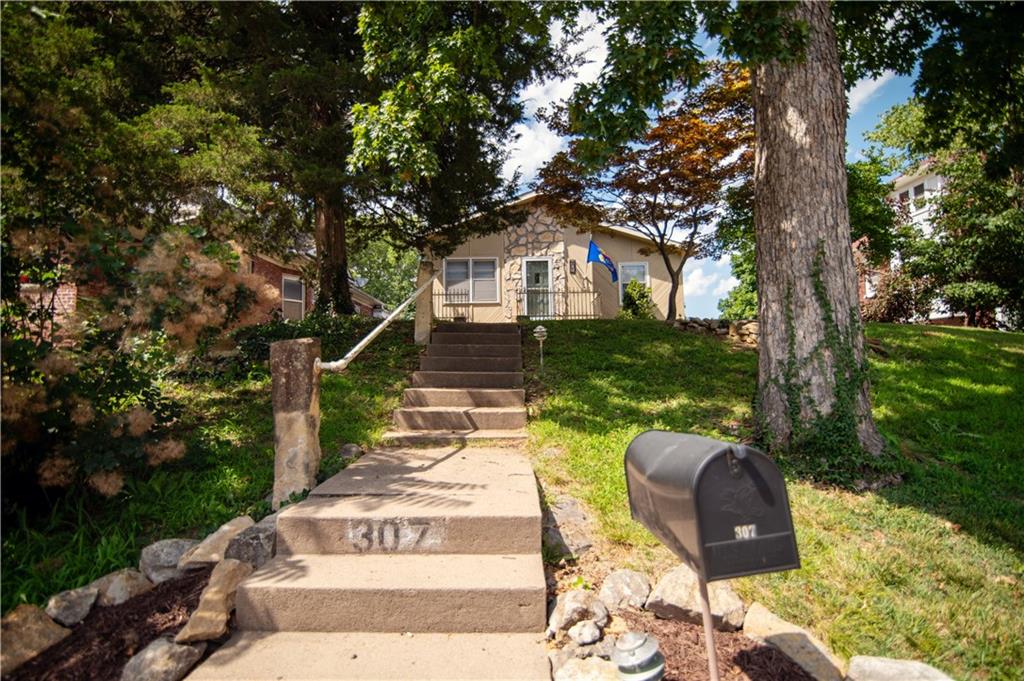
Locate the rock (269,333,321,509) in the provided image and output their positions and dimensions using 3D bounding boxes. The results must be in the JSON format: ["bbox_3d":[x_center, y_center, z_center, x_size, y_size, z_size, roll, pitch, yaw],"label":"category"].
[{"bbox_3d":[-1.210,0.450,2.560,0.220,0.920,0.190,0,-2,0],"label":"rock"}]

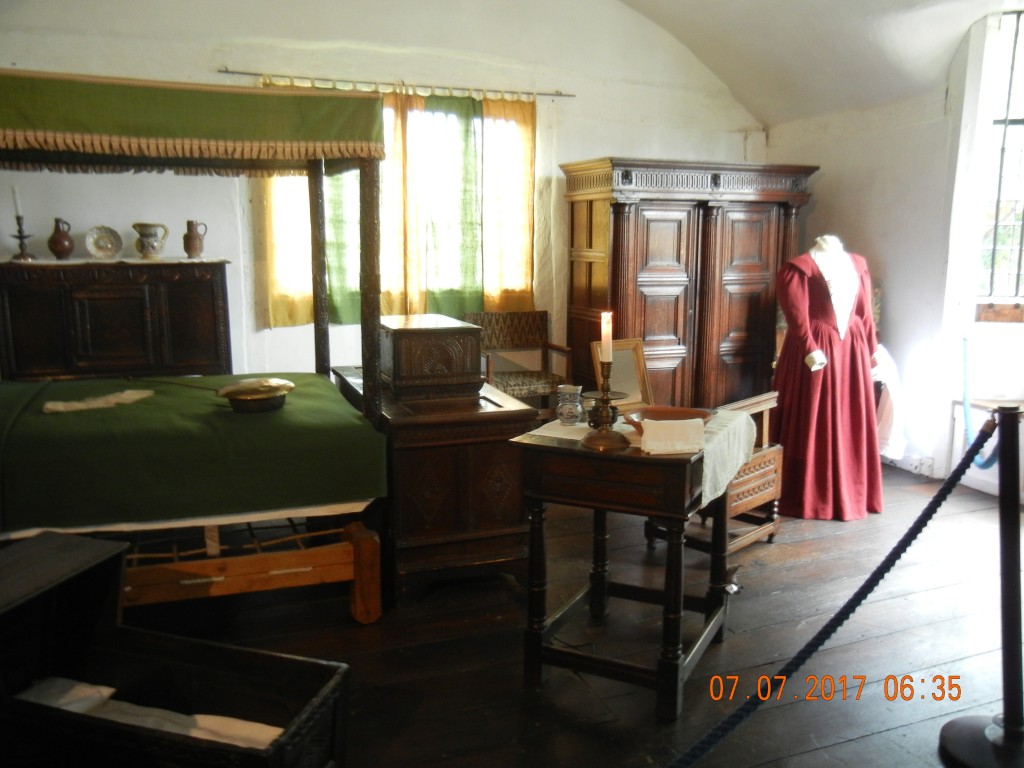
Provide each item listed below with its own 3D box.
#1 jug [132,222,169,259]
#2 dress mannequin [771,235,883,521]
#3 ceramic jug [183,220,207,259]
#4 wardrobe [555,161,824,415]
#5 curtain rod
[{"bbox_3d":[-2.113,-0.835,5.180,0.195,0.205,0.165,-3,10,-20],"label":"jug"},{"bbox_3d":[1.671,0.010,4.682,0.560,1.370,0.480,-3,10,-17],"label":"dress mannequin"},{"bbox_3d":[-1.709,-0.780,4.790,0.136,0.202,0.113,-3,9,-19],"label":"ceramic jug"},{"bbox_3d":[1.229,-0.515,6.127,1.728,1.915,0.587,-5,10,-26],"label":"wardrobe"},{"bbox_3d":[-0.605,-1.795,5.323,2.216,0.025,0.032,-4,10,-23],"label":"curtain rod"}]

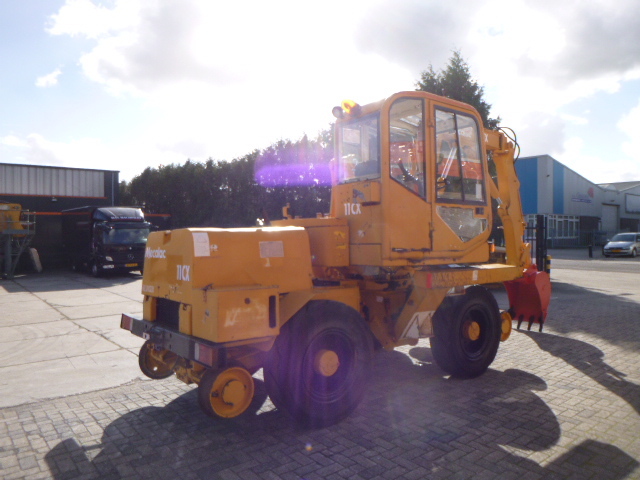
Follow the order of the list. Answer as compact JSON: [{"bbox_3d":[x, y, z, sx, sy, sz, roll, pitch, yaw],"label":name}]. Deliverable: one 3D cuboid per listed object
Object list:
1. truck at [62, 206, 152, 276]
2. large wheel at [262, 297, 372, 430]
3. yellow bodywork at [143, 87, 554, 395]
[{"bbox_3d":[-11.602,0.074,25.131,2.450,3.400,7.800,0,0,-38],"label":"truck"},{"bbox_3d":[0.009,1.089,4.122,1.080,1.080,0.340,0,0,-39],"label":"large wheel"},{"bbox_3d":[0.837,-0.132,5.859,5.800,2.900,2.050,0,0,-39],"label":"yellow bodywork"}]

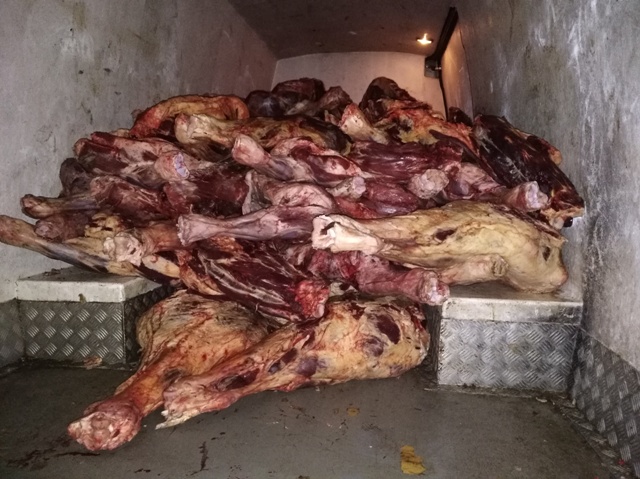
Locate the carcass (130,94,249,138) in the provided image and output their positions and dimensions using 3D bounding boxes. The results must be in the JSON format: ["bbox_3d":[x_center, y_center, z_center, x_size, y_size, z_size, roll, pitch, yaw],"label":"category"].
[{"bbox_3d":[-0.597,-0.534,2.230,0.550,0.250,0.400,0,6,-4],"label":"carcass"}]

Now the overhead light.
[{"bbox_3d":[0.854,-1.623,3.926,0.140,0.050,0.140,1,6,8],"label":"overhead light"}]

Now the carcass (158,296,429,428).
[{"bbox_3d":[-0.081,0.293,1.407,0.790,0.220,0.300,-2,7,-25],"label":"carcass"}]

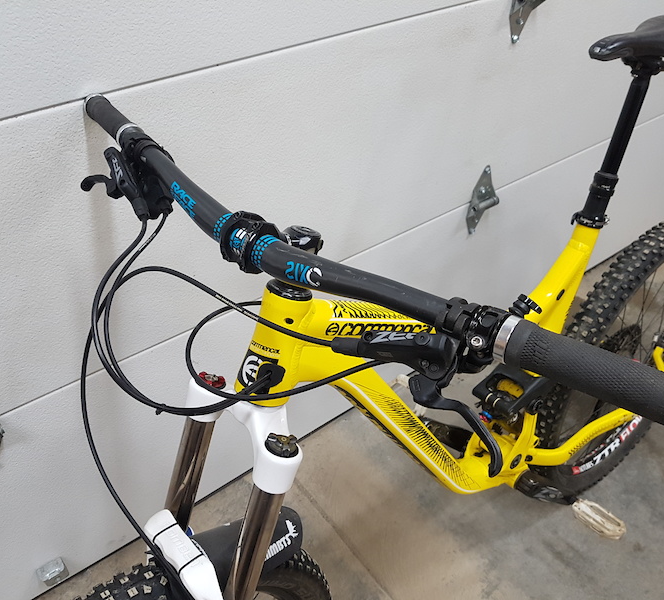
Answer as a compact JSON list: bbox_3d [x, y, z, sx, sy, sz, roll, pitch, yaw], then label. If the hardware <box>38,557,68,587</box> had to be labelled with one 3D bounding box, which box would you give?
[{"bbox_3d":[-0.576,0.564,1.242,0.048,0.034,0.029,-26,48,-26],"label":"hardware"}]

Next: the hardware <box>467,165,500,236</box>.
[{"bbox_3d":[0.368,-0.230,1.444,0.072,0.184,0.036,-26,48,-26],"label":"hardware"}]

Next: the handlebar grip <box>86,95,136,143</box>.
[{"bbox_3d":[-0.281,-0.229,0.762,0.034,0.034,0.137,-22,42,-25],"label":"handlebar grip"}]

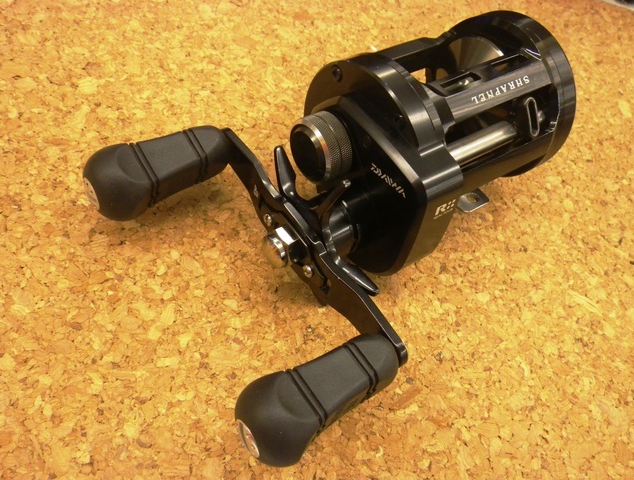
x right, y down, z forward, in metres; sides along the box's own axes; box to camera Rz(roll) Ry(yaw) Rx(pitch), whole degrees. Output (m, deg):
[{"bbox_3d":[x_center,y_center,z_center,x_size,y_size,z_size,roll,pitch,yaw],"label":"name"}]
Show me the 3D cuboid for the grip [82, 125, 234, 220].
[{"bbox_3d":[-0.048,-0.022,0.196,0.045,0.023,0.023,-26,80,-28],"label":"grip"}]

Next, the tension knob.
[{"bbox_3d":[0.001,-0.028,0.198,0.009,0.022,0.022,-25,53,-28],"label":"tension knob"}]

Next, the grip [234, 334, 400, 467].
[{"bbox_3d":[0.001,0.040,0.163,0.045,0.023,0.023,-26,64,-28],"label":"grip"}]

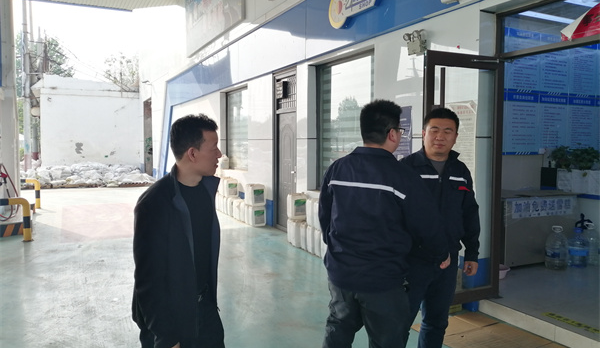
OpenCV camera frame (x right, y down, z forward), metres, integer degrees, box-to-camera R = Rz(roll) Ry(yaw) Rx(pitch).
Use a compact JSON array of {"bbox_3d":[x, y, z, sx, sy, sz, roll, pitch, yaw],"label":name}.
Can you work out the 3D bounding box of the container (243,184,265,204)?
[{"bbox_3d":[-0.806,0.404,8.489,0.270,0.370,0.270,-2,4,-28],"label":"container"}]

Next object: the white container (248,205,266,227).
[{"bbox_3d":[-0.788,0.774,8.489,0.270,0.370,0.240,-2,4,-28],"label":"white container"}]

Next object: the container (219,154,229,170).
[{"bbox_3d":[-1.747,-0.273,10.536,0.170,0.320,0.190,-1,4,-27],"label":"container"}]

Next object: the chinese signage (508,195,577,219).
[{"bbox_3d":[2.804,0.384,5.222,1.200,0.220,0.012,-1,4,-27],"label":"chinese signage"}]

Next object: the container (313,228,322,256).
[{"bbox_3d":[0.341,0.926,6.189,0.260,0.370,0.220,-2,4,-28],"label":"container"}]

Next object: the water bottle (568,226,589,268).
[{"bbox_3d":[3.199,0.839,5.154,0.205,0.430,0.205,-2,4,-28],"label":"water bottle"}]

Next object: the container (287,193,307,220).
[{"bbox_3d":[-0.035,0.497,7.079,0.270,0.370,0.220,-2,4,-26],"label":"container"}]

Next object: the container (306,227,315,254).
[{"bbox_3d":[0.256,0.912,6.303,0.250,0.370,0.200,-1,4,-27],"label":"container"}]

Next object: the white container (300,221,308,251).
[{"bbox_3d":[0.154,0.898,6.499,0.250,0.370,0.200,-1,4,-27],"label":"white container"}]

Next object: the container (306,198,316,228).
[{"bbox_3d":[0.269,0.546,6.336,0.260,0.370,0.220,-2,4,-28],"label":"container"}]

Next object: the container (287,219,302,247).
[{"bbox_3d":[-0.004,0.879,6.779,0.250,0.370,0.210,-1,4,-27],"label":"container"}]

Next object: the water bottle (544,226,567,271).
[{"bbox_3d":[2.945,0.833,5.150,0.255,0.460,0.255,-1,4,-27],"label":"water bottle"}]

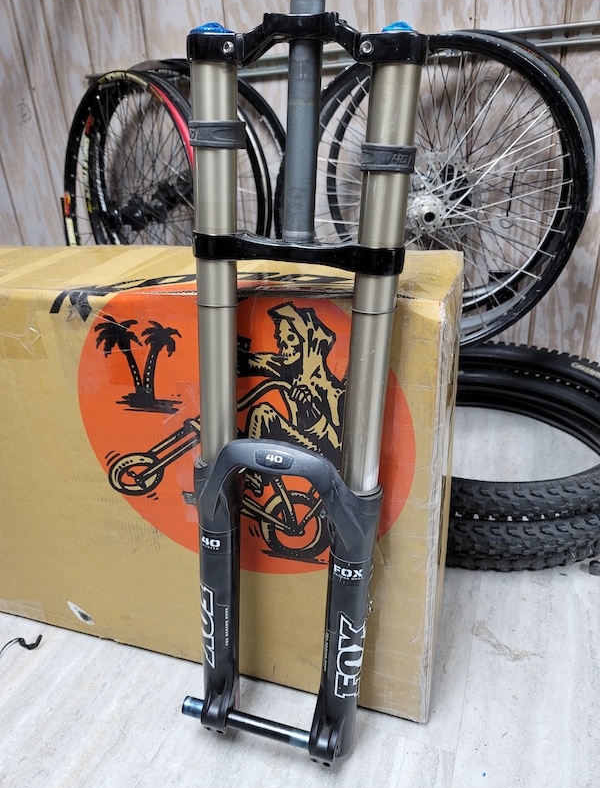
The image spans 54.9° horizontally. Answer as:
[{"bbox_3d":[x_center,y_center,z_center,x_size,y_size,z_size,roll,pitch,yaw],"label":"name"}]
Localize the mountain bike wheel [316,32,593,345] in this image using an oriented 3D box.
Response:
[{"bbox_3d":[0.240,-0.345,1.100,0.576,0.576,0.100,0,27,7],"label":"mountain bike wheel"}]

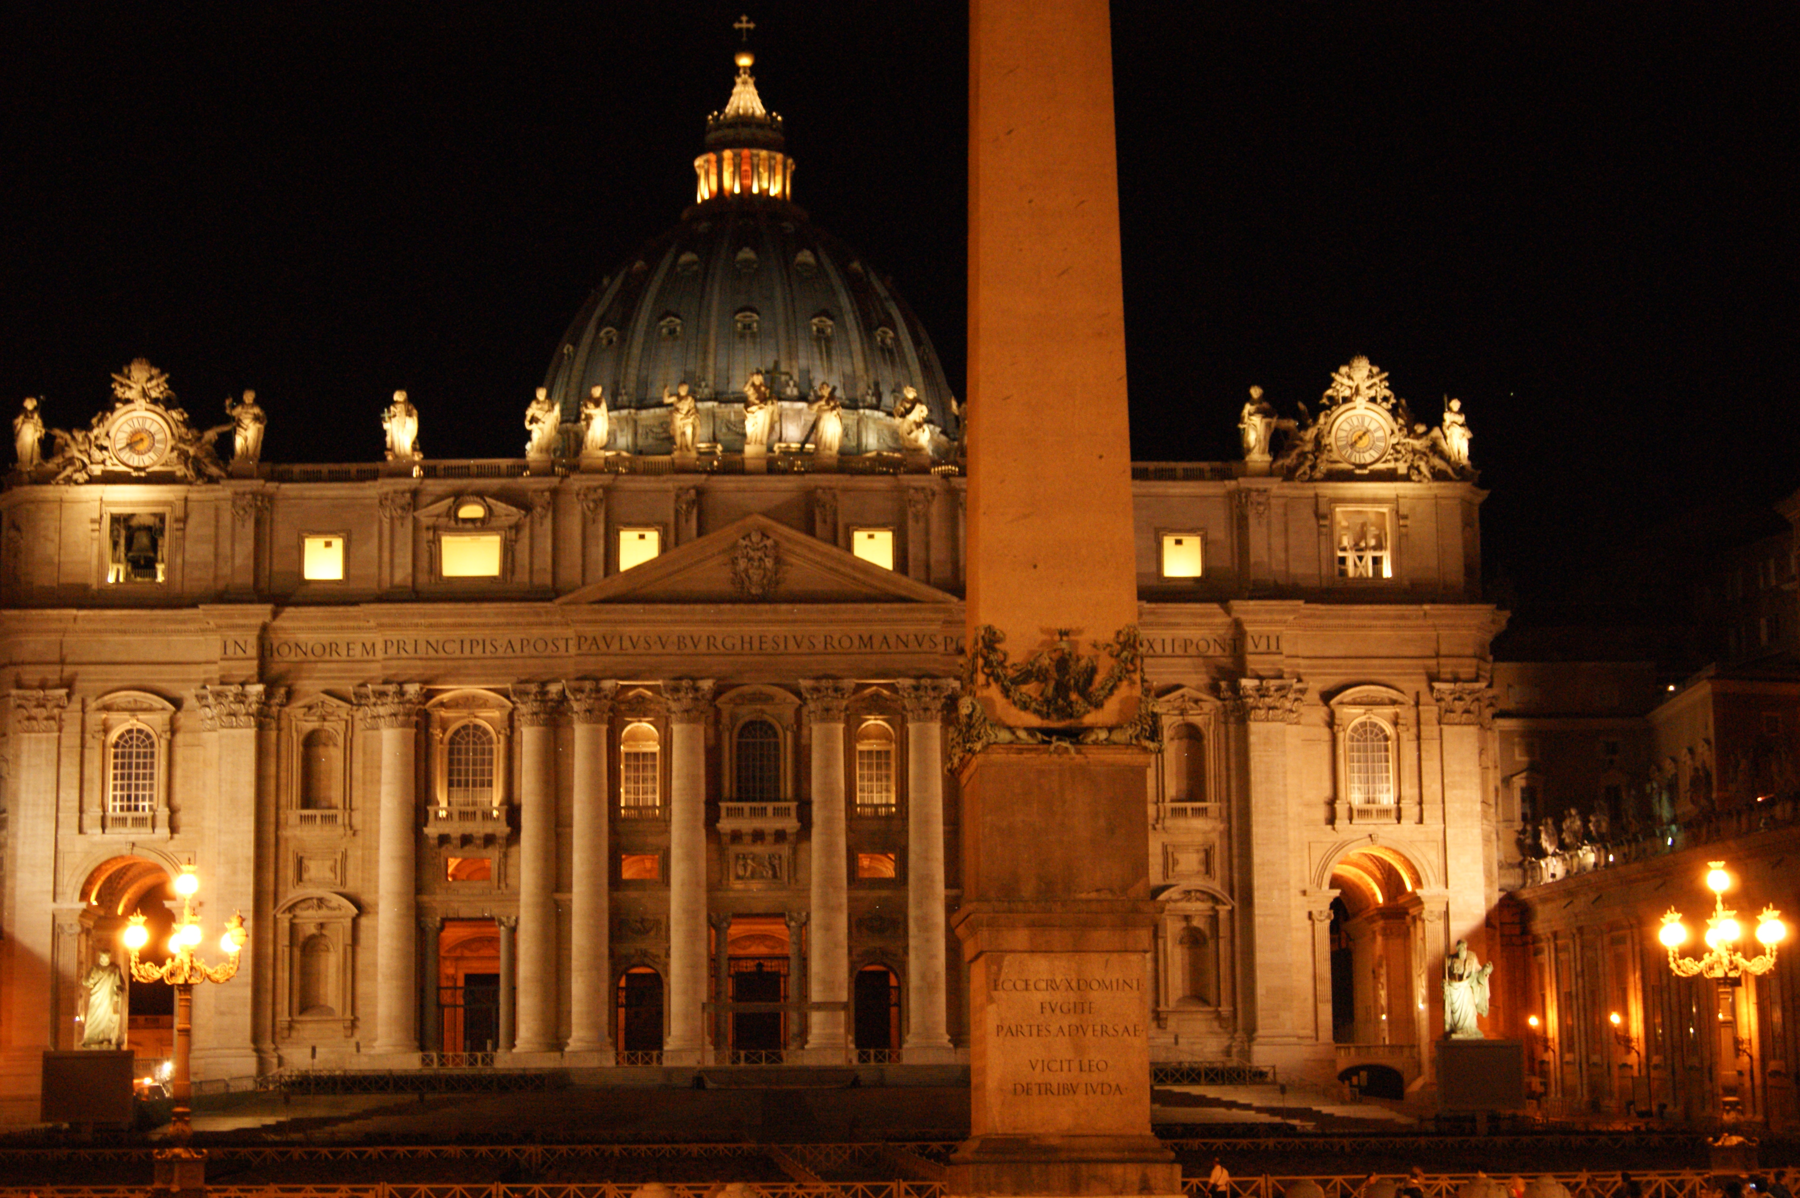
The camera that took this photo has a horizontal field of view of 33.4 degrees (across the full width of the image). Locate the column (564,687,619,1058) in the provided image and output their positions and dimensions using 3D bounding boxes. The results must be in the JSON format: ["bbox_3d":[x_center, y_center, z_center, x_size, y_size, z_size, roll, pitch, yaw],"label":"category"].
[{"bbox_3d":[-23.091,20.279,224.652,3.900,28.193,3.700,0,-10,-3],"label":"column"}]

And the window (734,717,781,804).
[{"bbox_3d":[-10.814,12.248,228.196,3.500,6.136,0.700,0,-10,-3],"label":"window"}]

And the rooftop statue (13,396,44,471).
[{"bbox_3d":[-67.059,-12.755,230.611,2.250,5.650,1.800,0,-10,-3],"label":"rooftop statue"}]

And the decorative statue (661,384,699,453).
[{"bbox_3d":[-17.120,-14.158,233.972,2.847,5.604,2.000,0,-10,-3],"label":"decorative statue"}]

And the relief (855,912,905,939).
[{"bbox_3d":[-1.586,25.339,232.936,3.700,2.050,0.300,0,-10,-3],"label":"relief"}]

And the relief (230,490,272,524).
[{"bbox_3d":[-49.691,-7.050,229.572,2.973,2.420,1.000,0,-10,-3],"label":"relief"}]

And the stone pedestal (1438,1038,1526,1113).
[{"bbox_3d":[32.511,26.776,167.566,4.400,4.223,4.200,0,-10,-3],"label":"stone pedestal"}]

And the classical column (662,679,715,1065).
[{"bbox_3d":[-16.254,20.919,230.416,4.000,29.300,4.000,0,-10,-3],"label":"classical column"}]

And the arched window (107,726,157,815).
[{"bbox_3d":[-58.113,12.972,226.912,3.683,6.743,0.600,0,-10,-3],"label":"arched window"}]

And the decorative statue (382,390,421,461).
[{"bbox_3d":[-39.564,-13.775,237.993,2.900,5.500,2.000,0,-10,-3],"label":"decorative statue"}]

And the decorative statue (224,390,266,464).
[{"bbox_3d":[-50.361,-13.177,230.444,2.900,5.600,1.950,0,-10,-3],"label":"decorative statue"}]

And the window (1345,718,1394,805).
[{"bbox_3d":[36.078,12.469,230.330,3.406,6.629,0.700,0,-10,-3],"label":"window"}]

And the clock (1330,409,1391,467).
[{"bbox_3d":[36.346,-12.612,235.870,4.801,4.652,0.800,0,-10,-3],"label":"clock"}]

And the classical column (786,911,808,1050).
[{"bbox_3d":[-8.028,29.584,232.847,1.650,10.700,1.650,0,-10,-3],"label":"classical column"}]

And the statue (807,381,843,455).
[{"bbox_3d":[-5.775,-14.138,234.538,2.640,5.618,2.000,0,-10,-3],"label":"statue"}]

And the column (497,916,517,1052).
[{"bbox_3d":[-30.430,29.817,232.132,1.500,10.600,1.500,0,-10,-3],"label":"column"}]

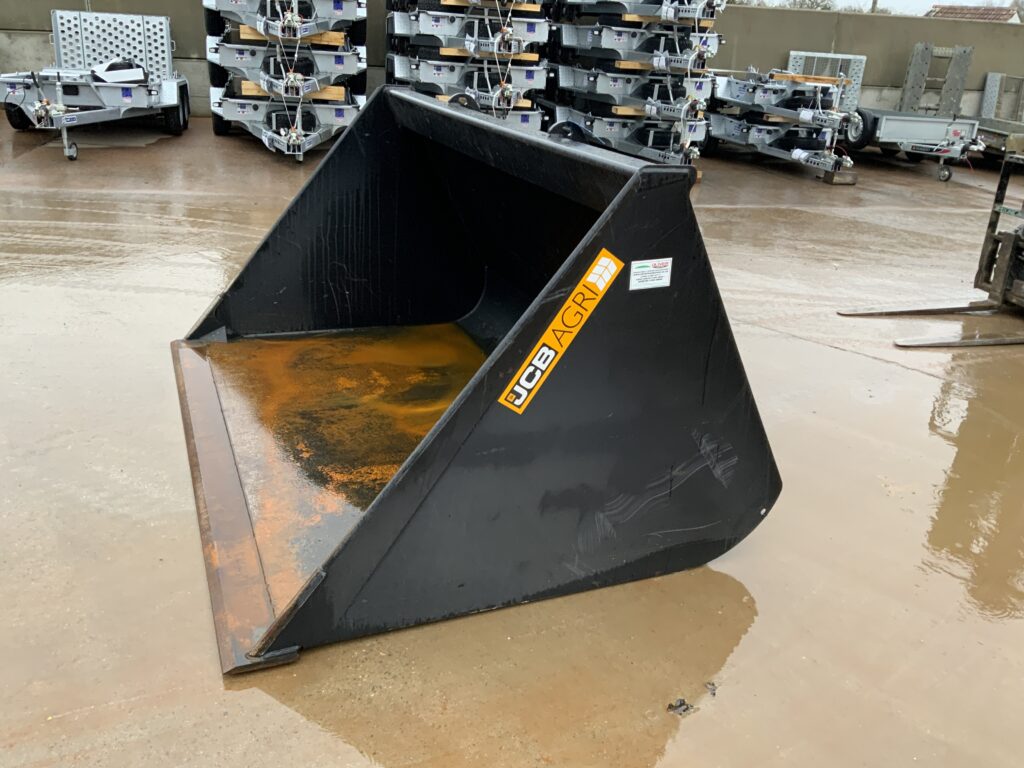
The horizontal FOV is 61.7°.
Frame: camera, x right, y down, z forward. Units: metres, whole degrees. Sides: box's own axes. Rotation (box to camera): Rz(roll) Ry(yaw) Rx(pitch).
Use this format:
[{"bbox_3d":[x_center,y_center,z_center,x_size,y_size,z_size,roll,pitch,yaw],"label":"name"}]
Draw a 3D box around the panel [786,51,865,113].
[{"bbox_3d":[4.902,-4.700,13.491,1.307,0.919,0.070,-1,23,-10],"label":"panel"}]

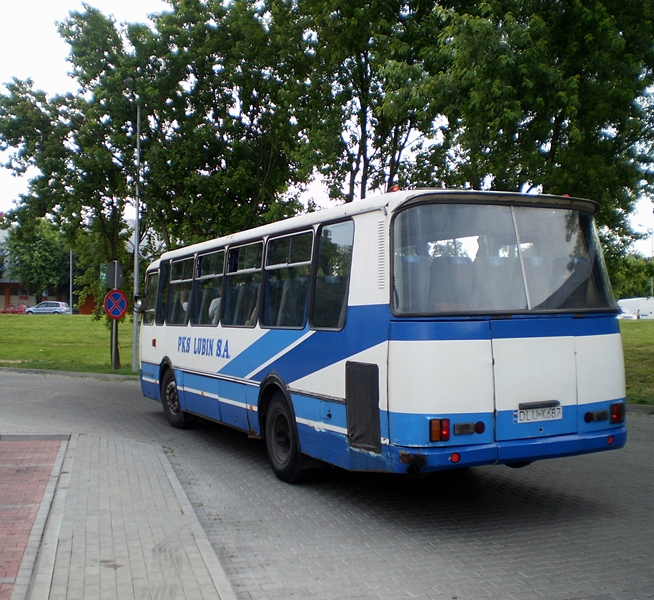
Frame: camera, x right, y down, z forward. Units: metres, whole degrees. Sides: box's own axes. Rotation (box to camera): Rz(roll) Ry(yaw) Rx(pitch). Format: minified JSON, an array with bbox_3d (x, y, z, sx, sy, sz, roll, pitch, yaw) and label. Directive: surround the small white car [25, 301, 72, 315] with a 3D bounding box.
[{"bbox_3d":[-24.400,0.900,73.000,4.050,1.500,1.720,0,-1,6],"label":"small white car"}]

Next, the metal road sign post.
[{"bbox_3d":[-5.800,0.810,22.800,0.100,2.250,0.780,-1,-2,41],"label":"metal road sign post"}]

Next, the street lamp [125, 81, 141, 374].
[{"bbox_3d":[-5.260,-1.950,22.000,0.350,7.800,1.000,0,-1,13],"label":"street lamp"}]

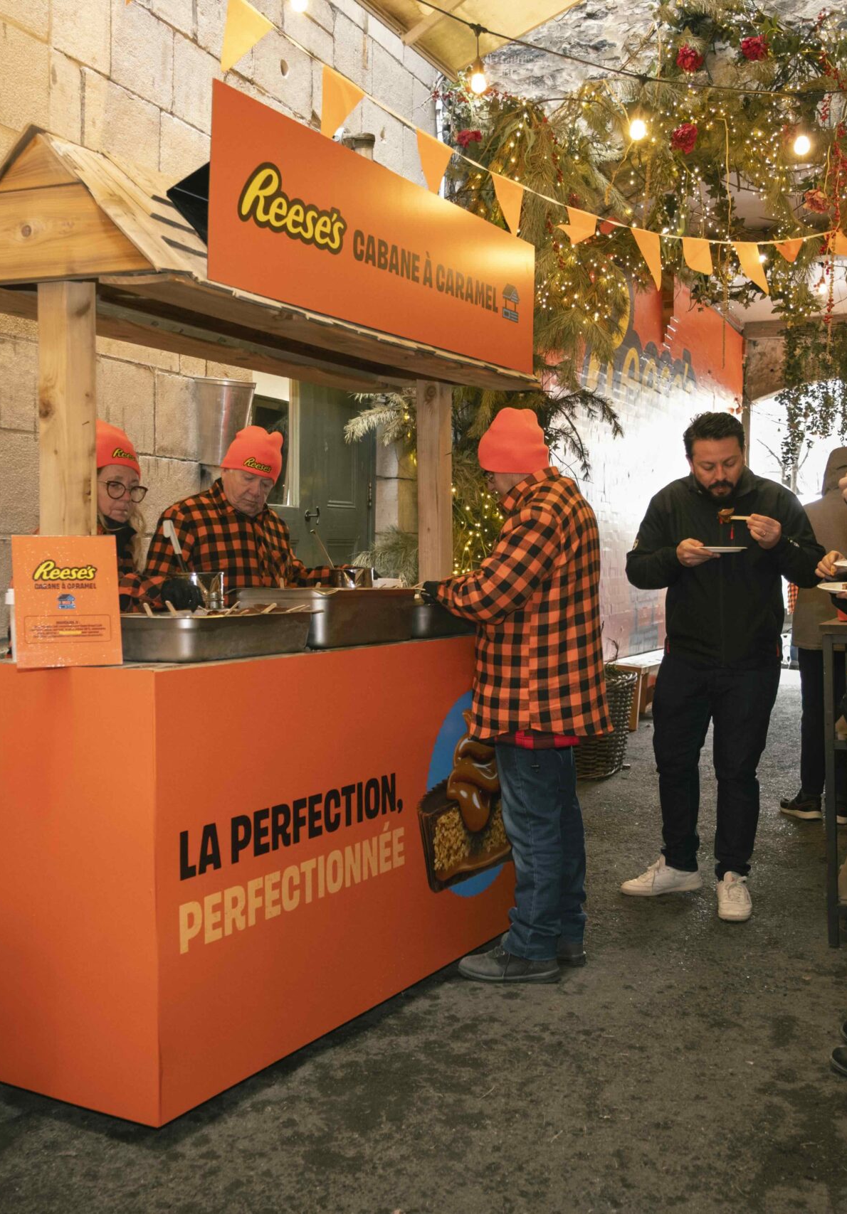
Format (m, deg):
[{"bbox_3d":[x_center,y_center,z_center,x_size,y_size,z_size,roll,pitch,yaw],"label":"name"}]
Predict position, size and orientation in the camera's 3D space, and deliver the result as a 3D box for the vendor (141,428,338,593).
[{"bbox_3d":[-0.644,0.236,4.208,0.500,1.720,0.620,1,2,44],"label":"vendor"}]

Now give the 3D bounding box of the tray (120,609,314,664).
[{"bbox_3d":[-0.549,0.072,3.123,0.325,0.104,0.530,0,2,31],"label":"tray"}]

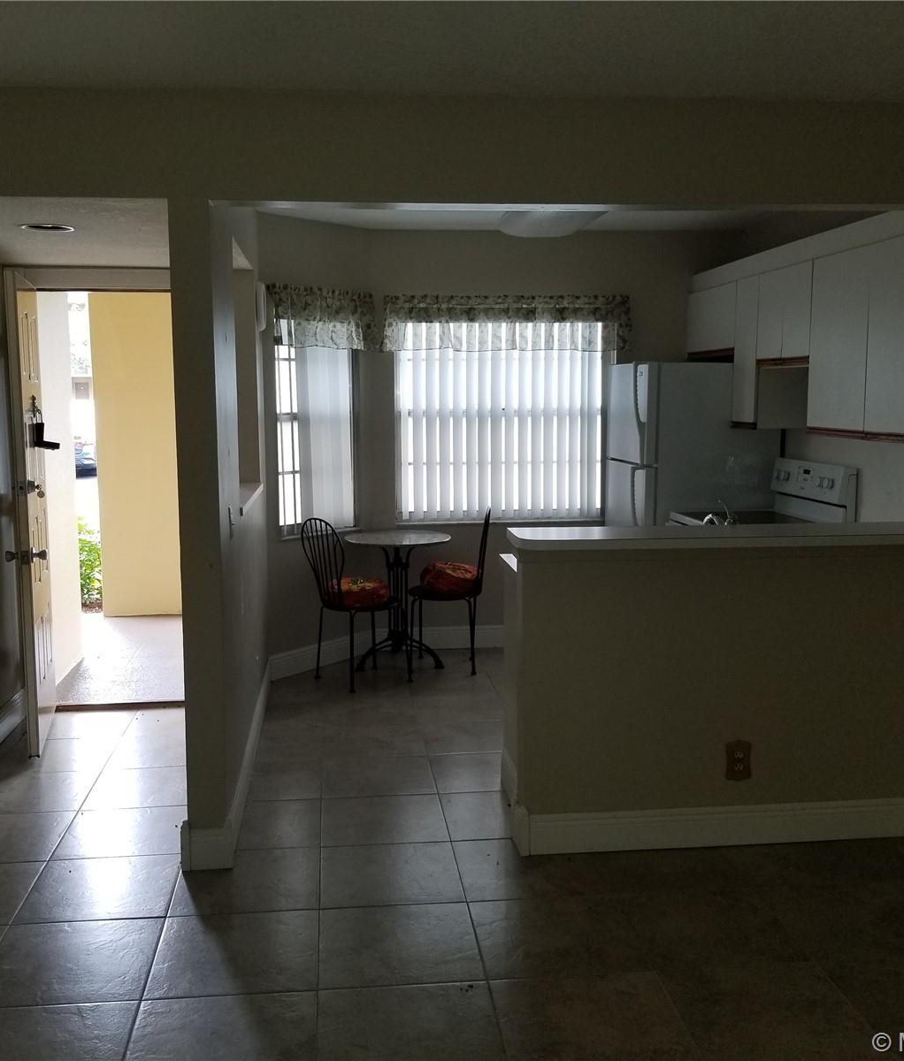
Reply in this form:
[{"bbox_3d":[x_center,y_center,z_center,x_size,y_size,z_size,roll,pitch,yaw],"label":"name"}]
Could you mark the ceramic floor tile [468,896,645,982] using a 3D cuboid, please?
[{"bbox_3d":[0.295,1.178,3.087,0.450,0.012,0.439,-1,8,-6],"label":"ceramic floor tile"}]

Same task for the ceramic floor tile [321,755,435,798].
[{"bbox_3d":[-0.303,1.011,4.349,0.455,0.010,0.445,-1,7,-6],"label":"ceramic floor tile"}]

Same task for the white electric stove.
[{"bbox_3d":[1.534,0.262,5.438,0.694,1.193,0.765,-1,7,-7],"label":"white electric stove"}]

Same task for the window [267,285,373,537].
[{"bbox_3d":[-0.708,-0.649,5.794,0.100,1.288,0.656,7,10,40],"label":"window"}]

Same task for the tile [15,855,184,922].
[{"bbox_3d":[-1.100,1.138,3.374,0.450,0.010,0.450,-1,7,-7],"label":"tile"}]

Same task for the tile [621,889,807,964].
[{"bbox_3d":[0.747,1.172,3.141,0.450,0.010,0.450,-1,7,-7],"label":"tile"}]

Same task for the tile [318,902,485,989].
[{"bbox_3d":[-0.151,1.182,3.038,0.450,0.010,0.450,-1,7,-7],"label":"tile"}]

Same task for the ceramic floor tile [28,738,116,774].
[{"bbox_3d":[-1.702,0.979,4.639,0.450,0.010,0.450,-1,7,-7],"label":"ceramic floor tile"}]

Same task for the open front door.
[{"bbox_3d":[-1.879,-0.080,4.775,0.045,2.028,0.750,-2,7,-15],"label":"open front door"}]

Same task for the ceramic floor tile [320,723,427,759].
[{"bbox_3d":[-0.355,0.964,4.794,0.450,0.010,0.450,-1,7,-7],"label":"ceramic floor tile"}]

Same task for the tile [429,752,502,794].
[{"bbox_3d":[0.063,1.004,4.390,0.282,0.010,0.445,-1,7,-6],"label":"tile"}]

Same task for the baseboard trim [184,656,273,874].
[{"bbox_3d":[-0.924,0.895,4.590,0.167,0.136,2.341,-1,7,-7],"label":"baseboard trim"}]

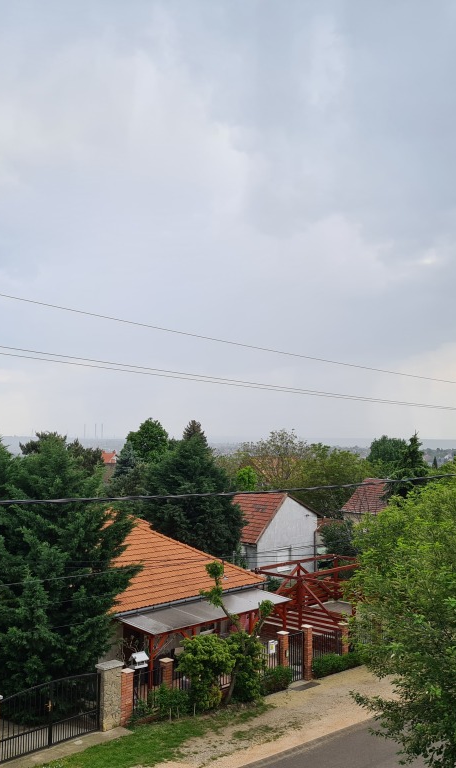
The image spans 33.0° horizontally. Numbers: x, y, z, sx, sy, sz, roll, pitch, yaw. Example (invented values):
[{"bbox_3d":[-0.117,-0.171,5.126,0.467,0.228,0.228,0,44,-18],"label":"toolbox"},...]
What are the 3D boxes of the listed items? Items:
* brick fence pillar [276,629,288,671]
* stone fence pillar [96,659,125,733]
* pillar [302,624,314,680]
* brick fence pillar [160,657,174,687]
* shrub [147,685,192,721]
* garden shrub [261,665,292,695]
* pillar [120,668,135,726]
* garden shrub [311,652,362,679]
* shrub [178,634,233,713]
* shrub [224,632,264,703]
[{"bbox_3d":[1.911,9.450,26.481,0.310,1.800,0.310,-4,-6,43],"label":"brick fence pillar"},{"bbox_3d":[-3.250,8.599,21.150,0.400,1.690,0.650,-4,-6,42],"label":"stone fence pillar"},{"bbox_3d":[2.868,9.590,27.468,0.310,1.880,0.310,-4,-6,43],"label":"pillar"},{"bbox_3d":[-1.792,8.918,22.600,0.300,1.580,0.310,-4,-6,42],"label":"brick fence pillar"},{"bbox_3d":[-1.694,9.181,22.237,0.900,0.850,1.400,-4,-6,43],"label":"shrub"},{"bbox_3d":[1.620,9.884,25.763,0.700,0.720,1.400,-4,-6,43],"label":"garden shrub"},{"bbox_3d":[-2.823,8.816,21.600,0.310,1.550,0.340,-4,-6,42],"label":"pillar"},{"bbox_3d":[4.072,10.412,28.600,0.650,0.650,2.800,-4,-6,42],"label":"garden shrub"},{"bbox_3d":[-0.687,8.738,23.247,1.550,2.100,1.700,0,-4,0],"label":"shrub"},{"bbox_3d":[0.547,8.998,24.542,1.200,2.050,1.300,0,-4,0],"label":"shrub"}]

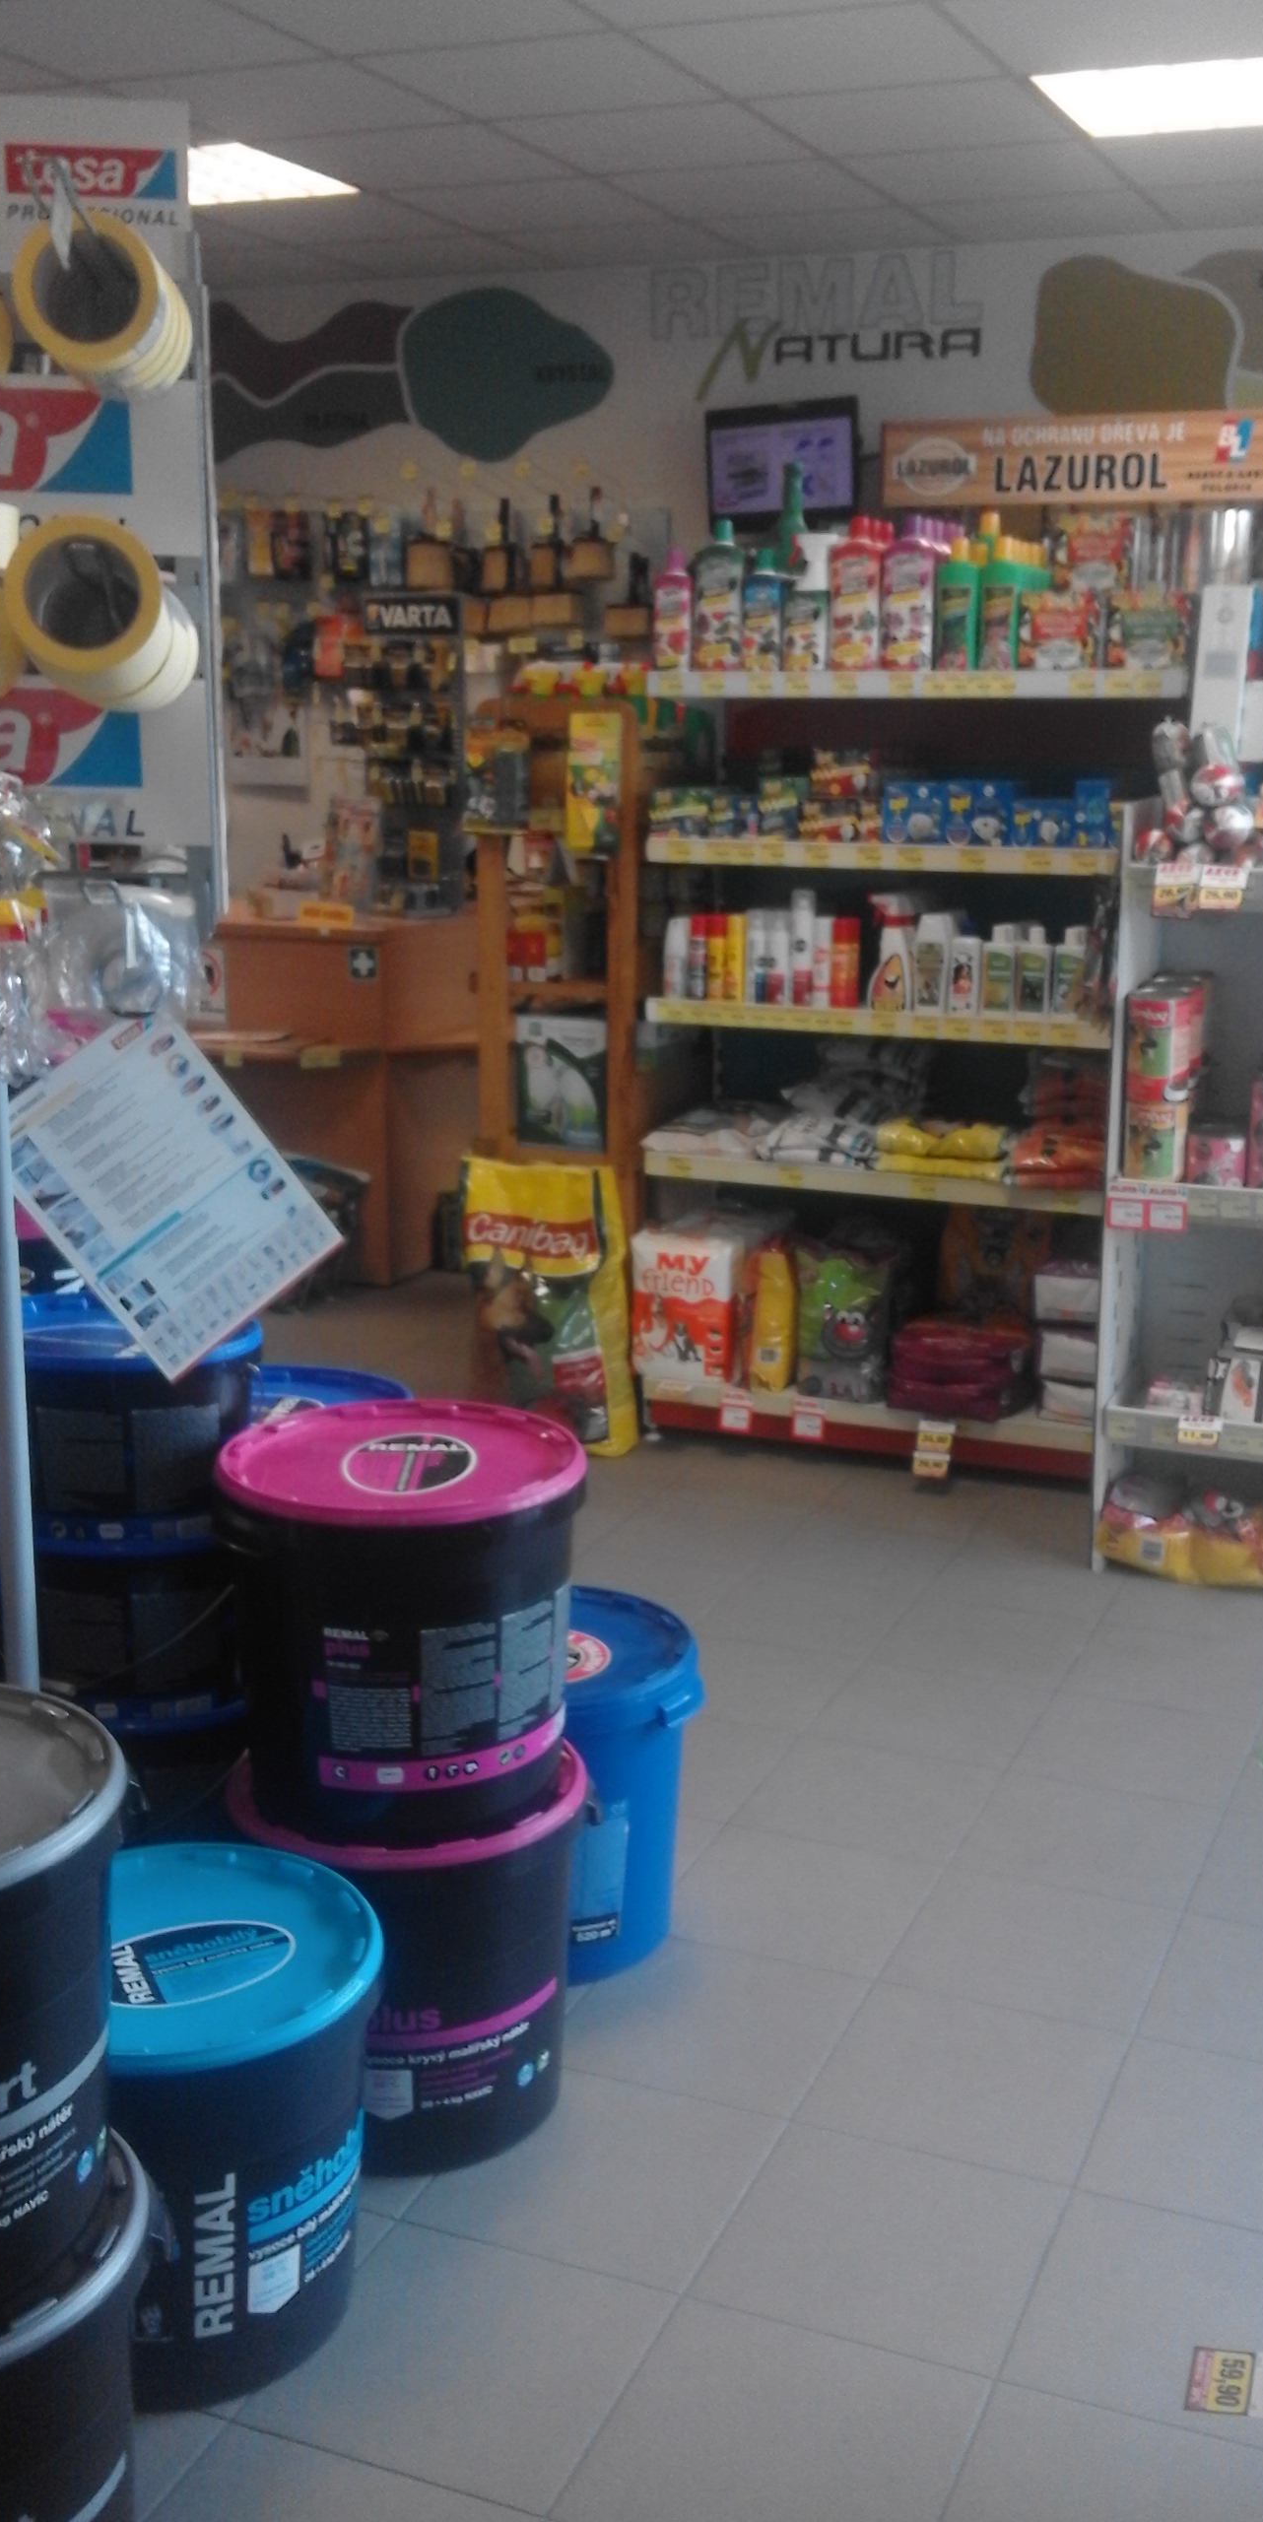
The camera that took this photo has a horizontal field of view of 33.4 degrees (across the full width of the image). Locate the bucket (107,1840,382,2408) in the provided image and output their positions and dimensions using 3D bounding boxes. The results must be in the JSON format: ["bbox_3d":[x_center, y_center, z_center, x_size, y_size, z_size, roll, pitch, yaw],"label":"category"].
[{"bbox_3d":[-0.413,0.787,1.927,0.373,0.353,0.373,0,13,0],"label":"bucket"}]

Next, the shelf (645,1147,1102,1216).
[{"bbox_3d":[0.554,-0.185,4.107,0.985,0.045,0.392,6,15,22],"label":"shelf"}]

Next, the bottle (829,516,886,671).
[{"bbox_3d":[0.406,-1.204,3.804,0.090,0.268,0.070,5,14,20],"label":"bottle"}]

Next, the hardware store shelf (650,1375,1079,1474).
[{"bbox_3d":[0.553,0.278,4.215,0.985,0.088,0.412,6,15,22],"label":"hardware store shelf"}]

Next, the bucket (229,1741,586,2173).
[{"bbox_3d":[-0.233,0.708,2.235,0.367,0.372,0.367,1,14,0],"label":"bucket"}]

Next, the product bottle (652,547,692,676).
[{"bbox_3d":[0.074,-1.211,3.925,0.060,0.216,0.047,6,15,22],"label":"product bottle"}]

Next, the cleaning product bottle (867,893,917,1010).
[{"bbox_3d":[0.479,-0.566,3.904,0.080,0.211,0.050,4,15,12],"label":"cleaning product bottle"}]

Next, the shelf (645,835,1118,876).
[{"bbox_3d":[0.556,-0.773,3.980,0.967,0.050,0.400,5,14,20],"label":"shelf"}]

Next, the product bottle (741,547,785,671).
[{"bbox_3d":[0.236,-1.192,3.866,0.068,0.213,0.050,6,15,22],"label":"product bottle"}]

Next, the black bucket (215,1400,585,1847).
[{"bbox_3d":[-0.231,0.362,2.154,0.373,0.353,0.373,0,13,0],"label":"black bucket"}]

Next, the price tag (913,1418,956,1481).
[{"bbox_3d":[0.580,0.356,3.991,0.070,0.116,0.020,6,15,22],"label":"price tag"}]

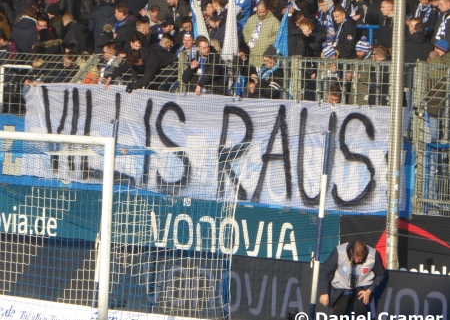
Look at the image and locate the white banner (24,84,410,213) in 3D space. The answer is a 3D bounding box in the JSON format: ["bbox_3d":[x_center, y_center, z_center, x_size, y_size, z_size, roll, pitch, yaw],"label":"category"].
[{"bbox_3d":[-0.280,-0.200,69.200,0.150,1.530,10.100,1,2,-33],"label":"white banner"}]

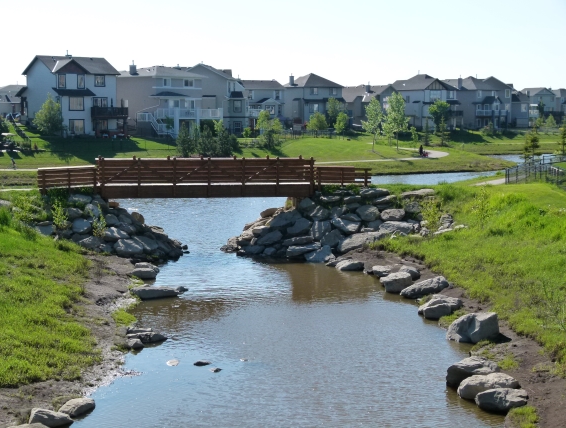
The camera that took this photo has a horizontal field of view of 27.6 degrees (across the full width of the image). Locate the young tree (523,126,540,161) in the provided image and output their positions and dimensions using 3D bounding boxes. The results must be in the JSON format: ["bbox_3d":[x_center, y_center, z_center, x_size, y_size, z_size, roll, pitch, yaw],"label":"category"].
[{"bbox_3d":[28.231,-8.009,131.000,2.100,3.950,2.100,0,5,0],"label":"young tree"}]

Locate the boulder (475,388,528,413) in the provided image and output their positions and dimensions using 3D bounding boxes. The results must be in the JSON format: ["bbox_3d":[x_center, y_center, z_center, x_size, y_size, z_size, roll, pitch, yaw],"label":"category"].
[{"bbox_3d":[5.363,4.577,28.300,1.230,0.500,0.850,0,5,0],"label":"boulder"}]

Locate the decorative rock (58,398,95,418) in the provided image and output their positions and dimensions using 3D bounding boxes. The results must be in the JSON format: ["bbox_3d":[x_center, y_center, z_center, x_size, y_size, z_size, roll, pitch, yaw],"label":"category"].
[{"bbox_3d":[-4.938,4.651,27.600,0.800,0.380,0.620,1,5,15],"label":"decorative rock"}]

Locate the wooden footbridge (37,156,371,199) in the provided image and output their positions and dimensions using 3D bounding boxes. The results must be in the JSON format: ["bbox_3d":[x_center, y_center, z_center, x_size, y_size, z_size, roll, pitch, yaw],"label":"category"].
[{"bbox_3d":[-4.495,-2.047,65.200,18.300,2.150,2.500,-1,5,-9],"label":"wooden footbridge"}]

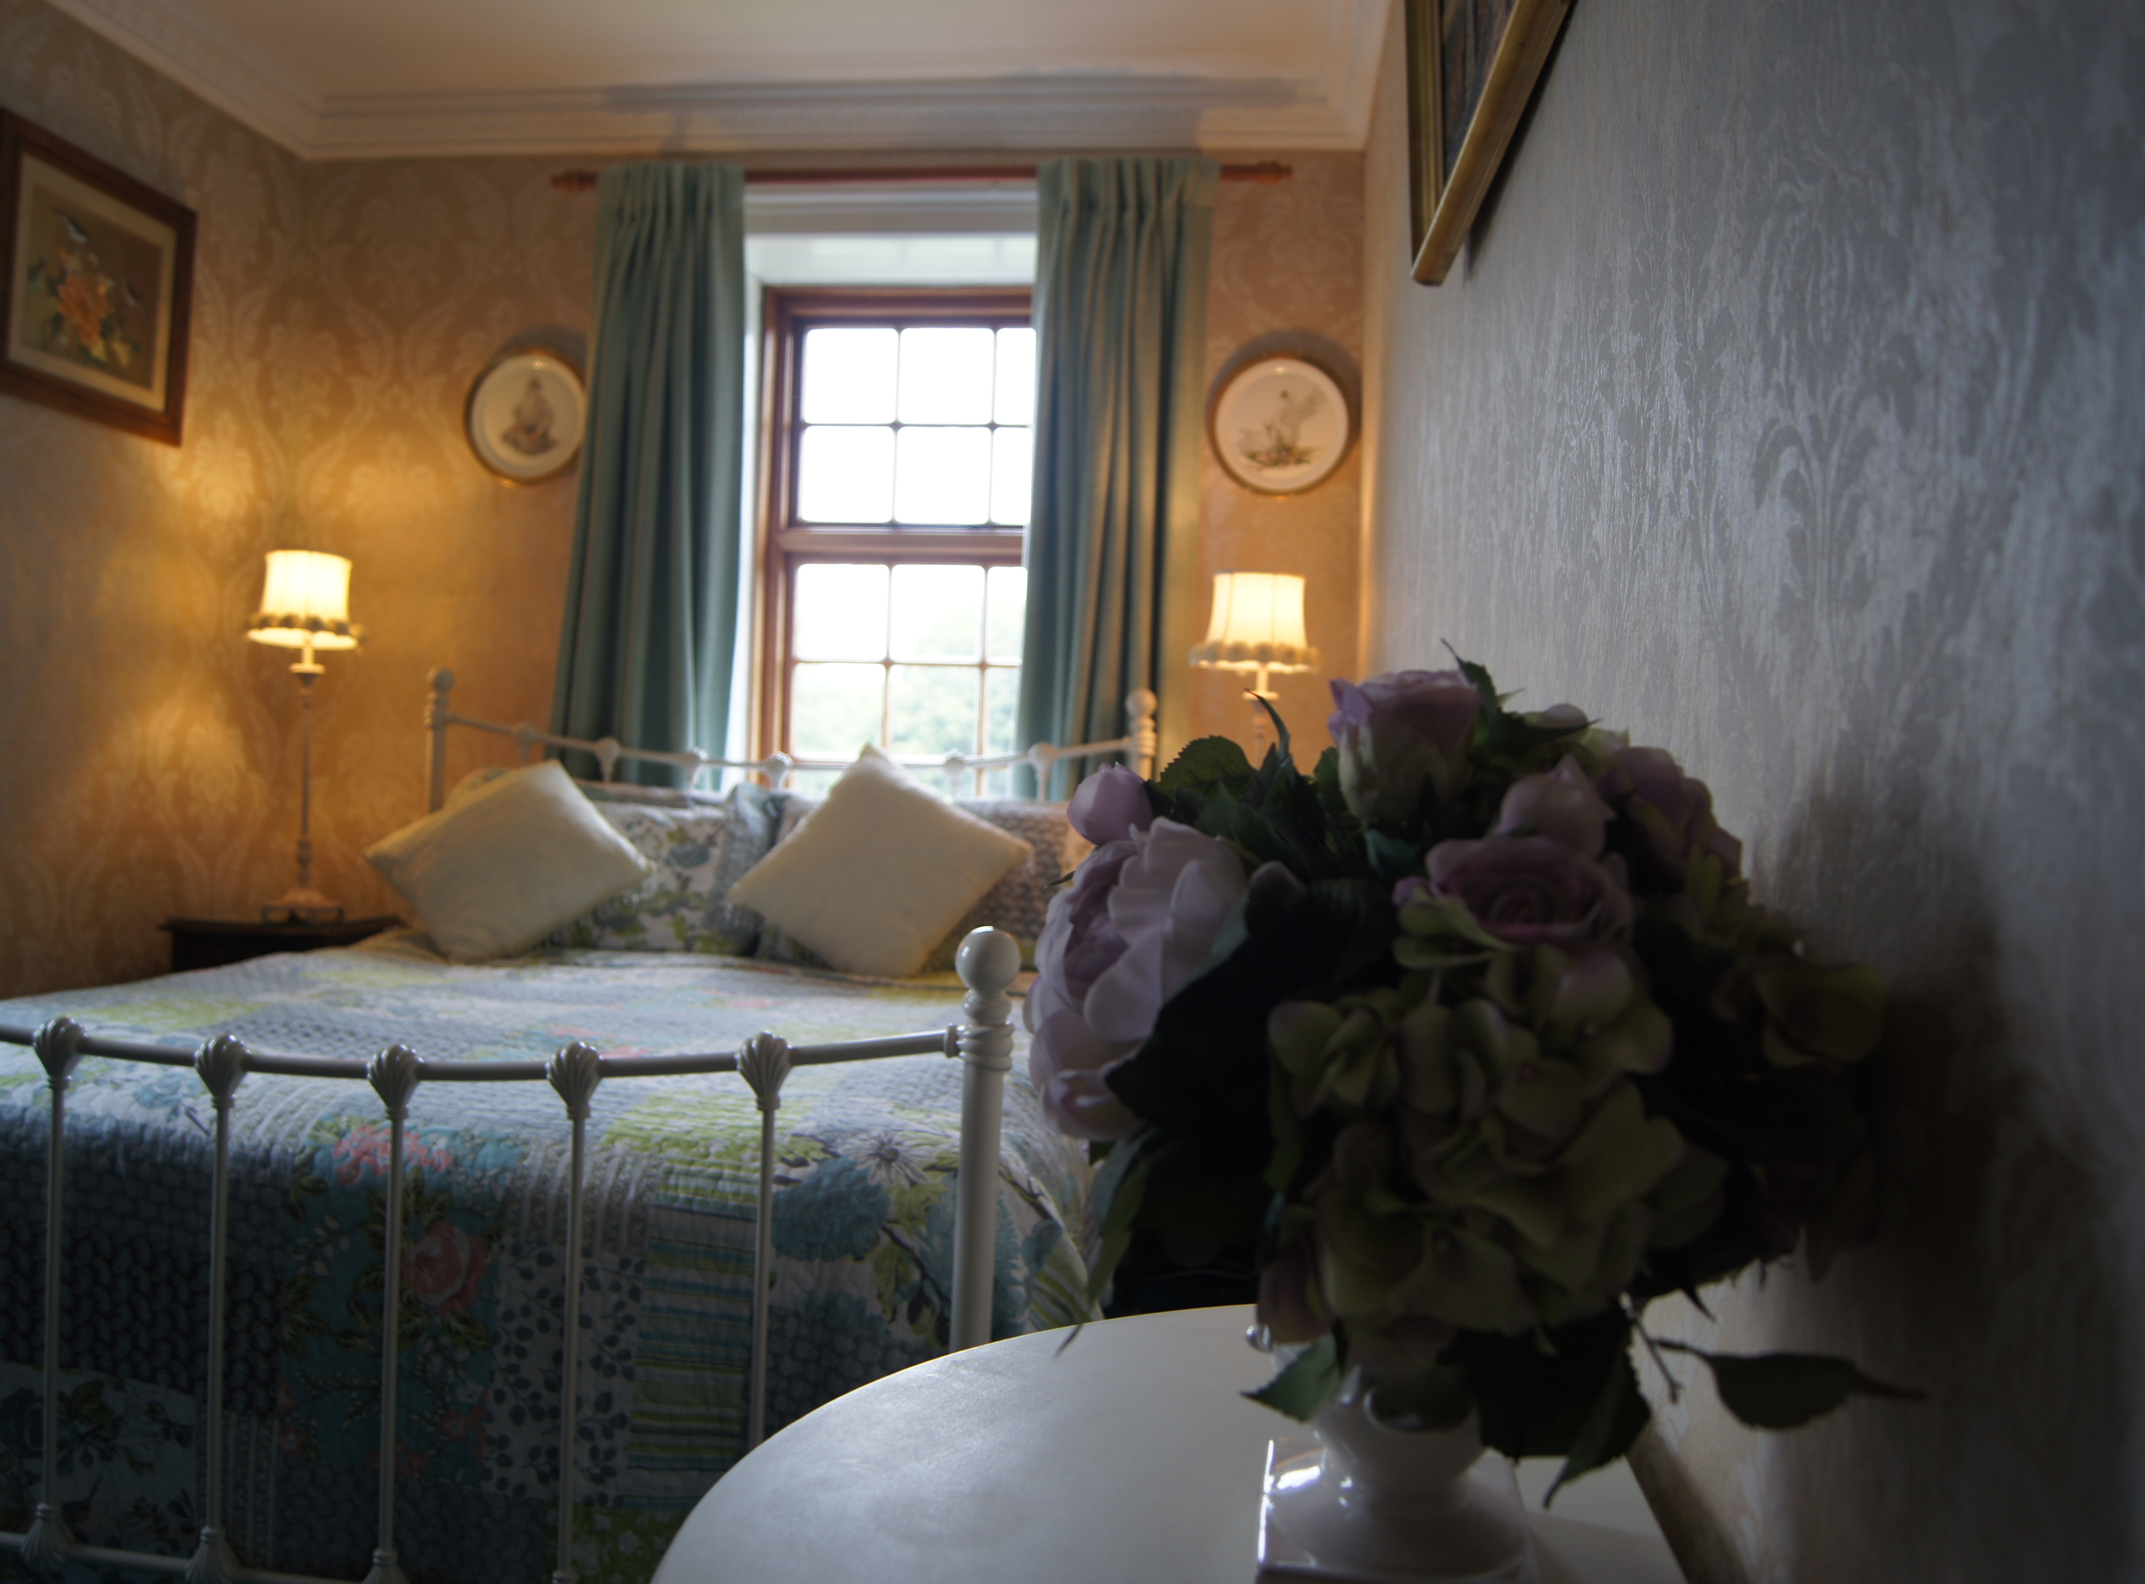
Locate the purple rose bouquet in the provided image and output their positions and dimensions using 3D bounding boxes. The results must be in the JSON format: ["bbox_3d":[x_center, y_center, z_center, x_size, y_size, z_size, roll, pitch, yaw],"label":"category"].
[{"bbox_3d":[0.141,0.100,0.640,0.300,0.290,0.275,2,2,7],"label":"purple rose bouquet"}]

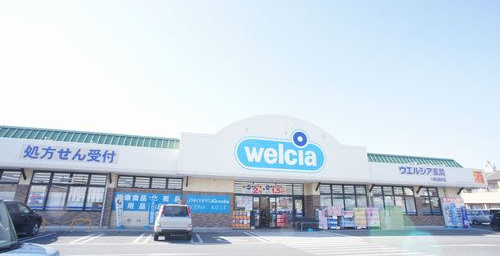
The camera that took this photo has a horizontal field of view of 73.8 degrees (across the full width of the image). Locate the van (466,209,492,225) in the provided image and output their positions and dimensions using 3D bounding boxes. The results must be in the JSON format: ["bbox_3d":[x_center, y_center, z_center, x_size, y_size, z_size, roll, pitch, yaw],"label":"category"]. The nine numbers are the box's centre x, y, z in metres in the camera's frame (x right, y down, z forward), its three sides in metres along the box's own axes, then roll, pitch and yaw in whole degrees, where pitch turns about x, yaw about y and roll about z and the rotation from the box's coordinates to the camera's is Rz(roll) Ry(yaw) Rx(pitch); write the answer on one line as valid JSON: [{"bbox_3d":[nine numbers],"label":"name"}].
[{"bbox_3d":[28.330,11.128,41.538,3.500,1.860,1.520,5,-14,-15],"label":"van"}]

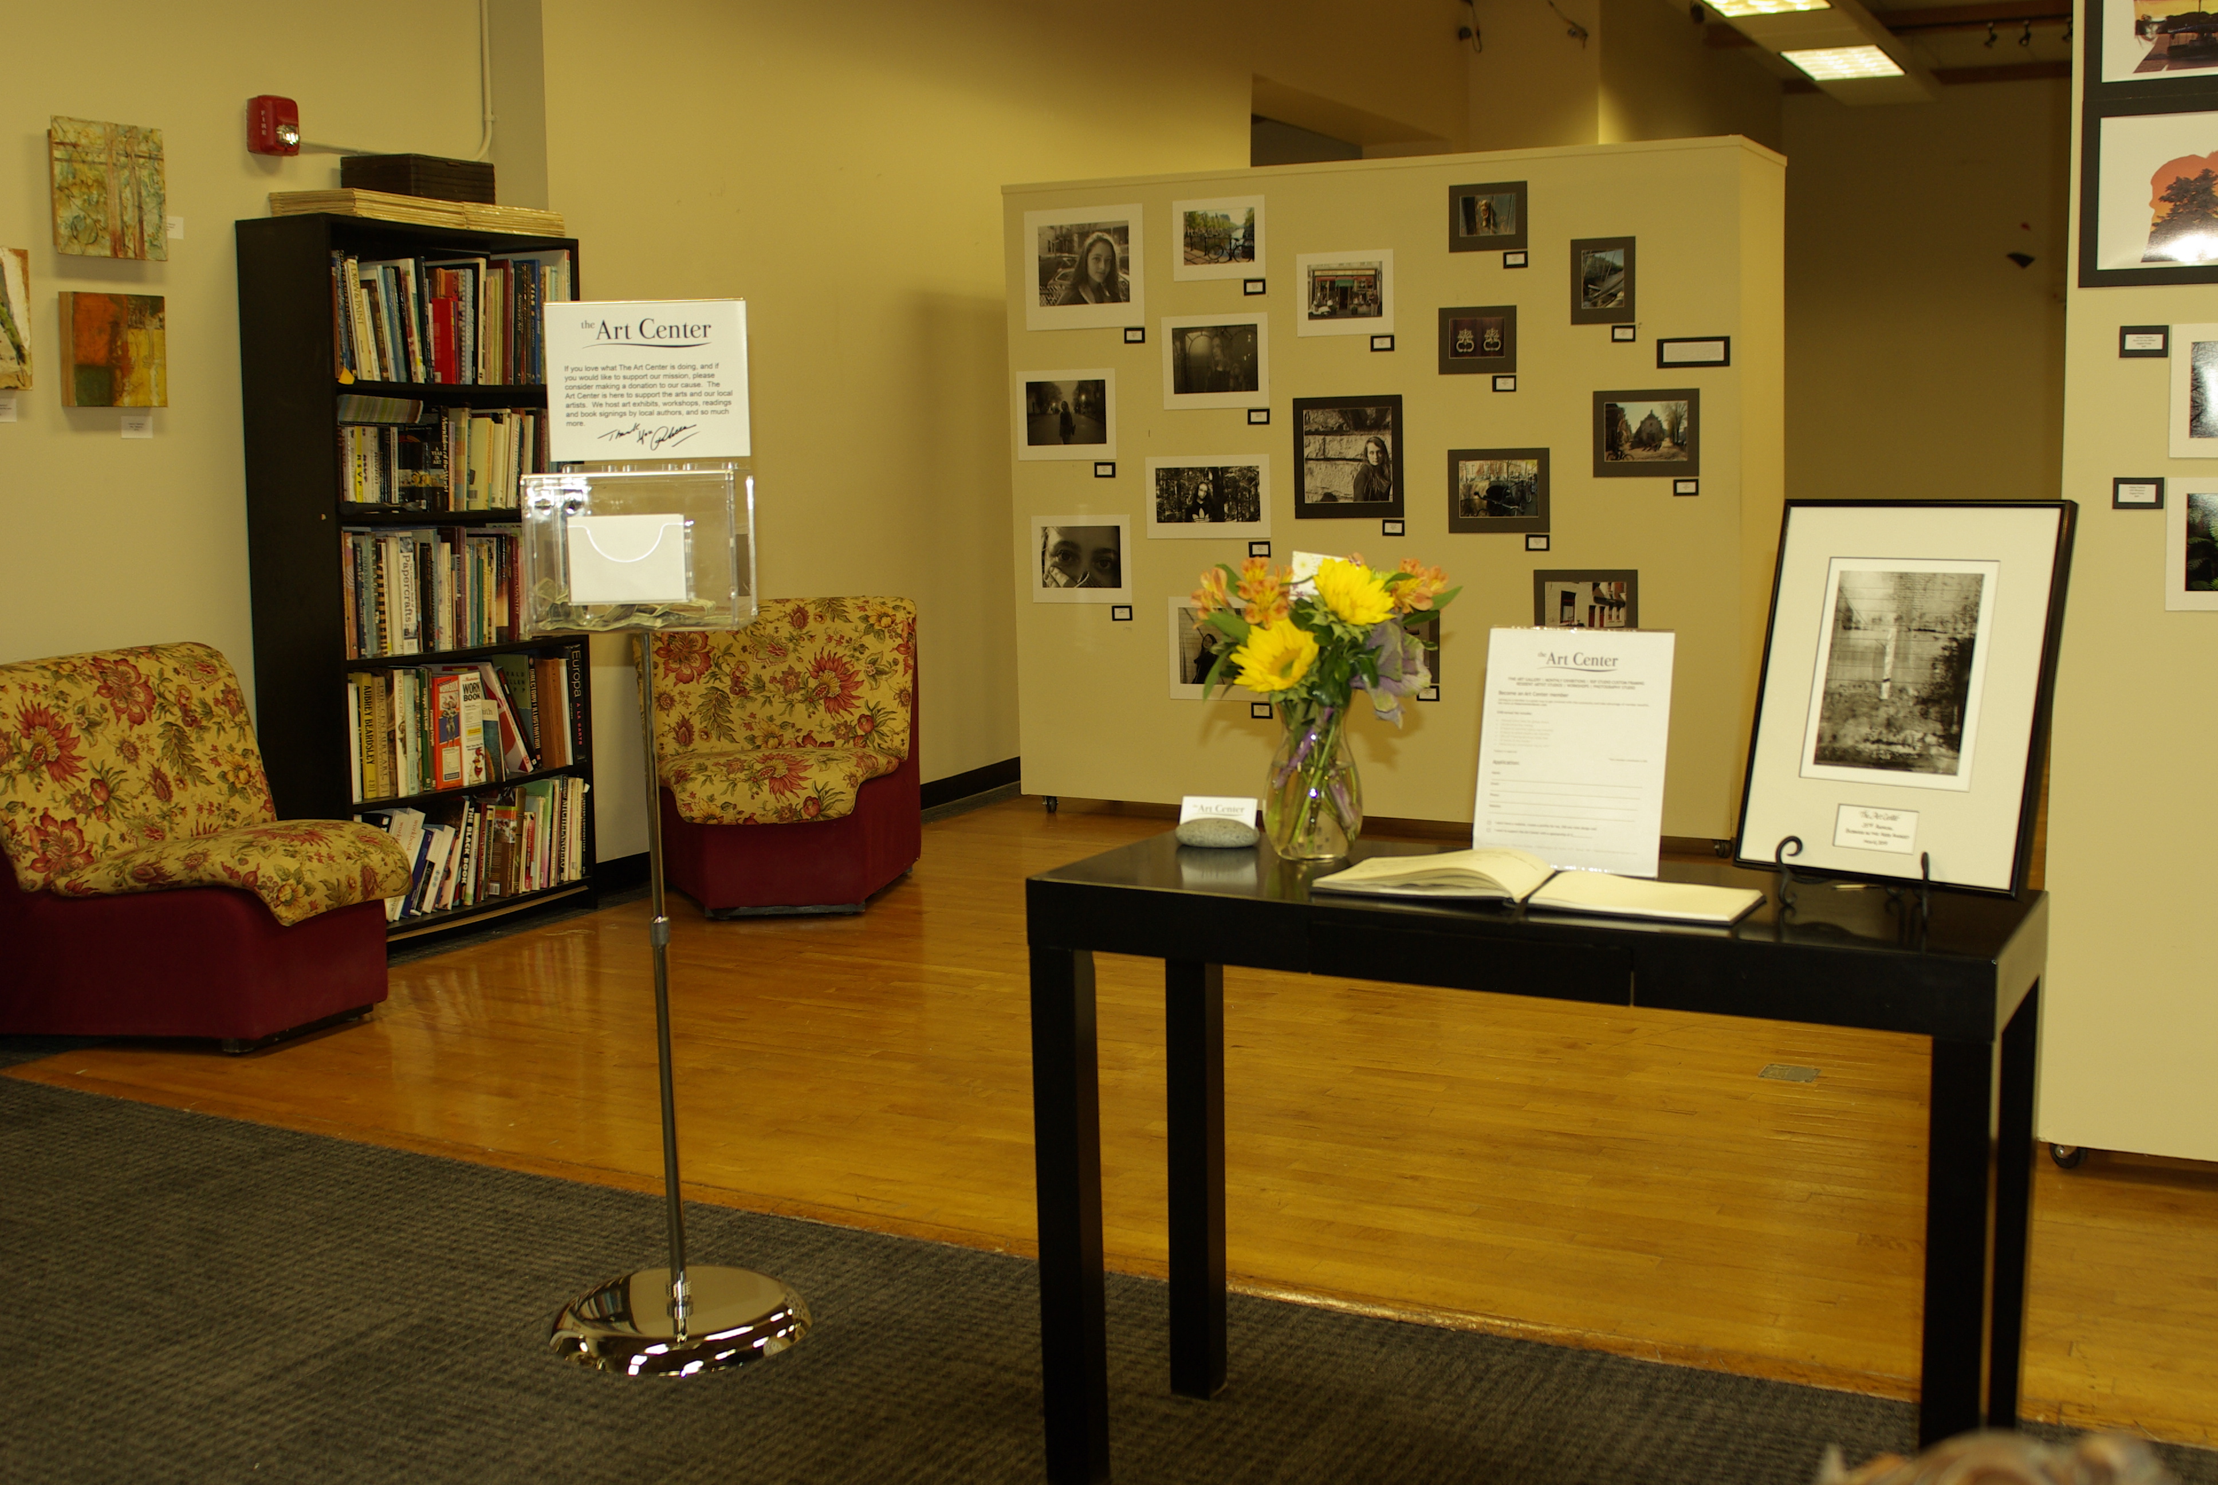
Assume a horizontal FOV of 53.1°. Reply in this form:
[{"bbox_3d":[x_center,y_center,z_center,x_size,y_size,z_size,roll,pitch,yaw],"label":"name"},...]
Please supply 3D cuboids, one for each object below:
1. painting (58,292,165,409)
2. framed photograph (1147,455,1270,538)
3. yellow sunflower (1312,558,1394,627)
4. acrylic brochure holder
[{"bbox_3d":[-2.318,-0.912,5.182,0.040,0.256,0.256,3,8,27],"label":"painting"},{"bbox_3d":[0.320,-0.793,7.198,0.437,0.264,0.015,3,8,27],"label":"framed photograph"},{"bbox_3d":[0.289,-0.176,2.630,0.090,0.074,0.060,-4,-24,-21],"label":"yellow sunflower"},{"bbox_3d":[-0.624,0.232,3.097,0.365,1.222,0.340,-1,7,-3],"label":"acrylic brochure holder"}]

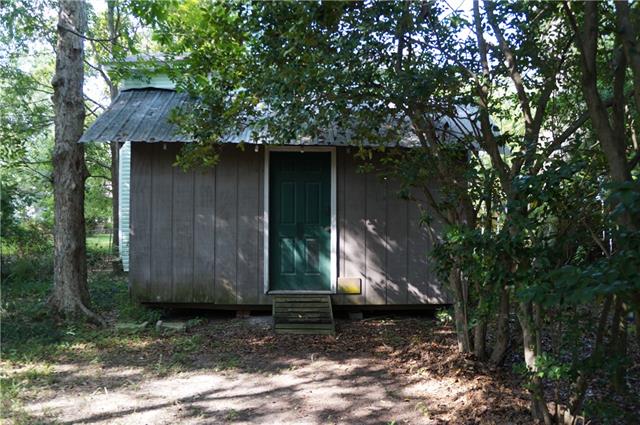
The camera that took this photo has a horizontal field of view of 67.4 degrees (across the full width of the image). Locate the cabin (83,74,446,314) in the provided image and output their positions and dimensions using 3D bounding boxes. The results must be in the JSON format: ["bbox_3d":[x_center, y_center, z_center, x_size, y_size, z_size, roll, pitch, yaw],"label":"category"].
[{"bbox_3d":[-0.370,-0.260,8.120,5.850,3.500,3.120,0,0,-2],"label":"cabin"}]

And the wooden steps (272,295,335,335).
[{"bbox_3d":[-0.230,1.375,6.540,0.810,0.420,0.640,0,0,-3],"label":"wooden steps"}]

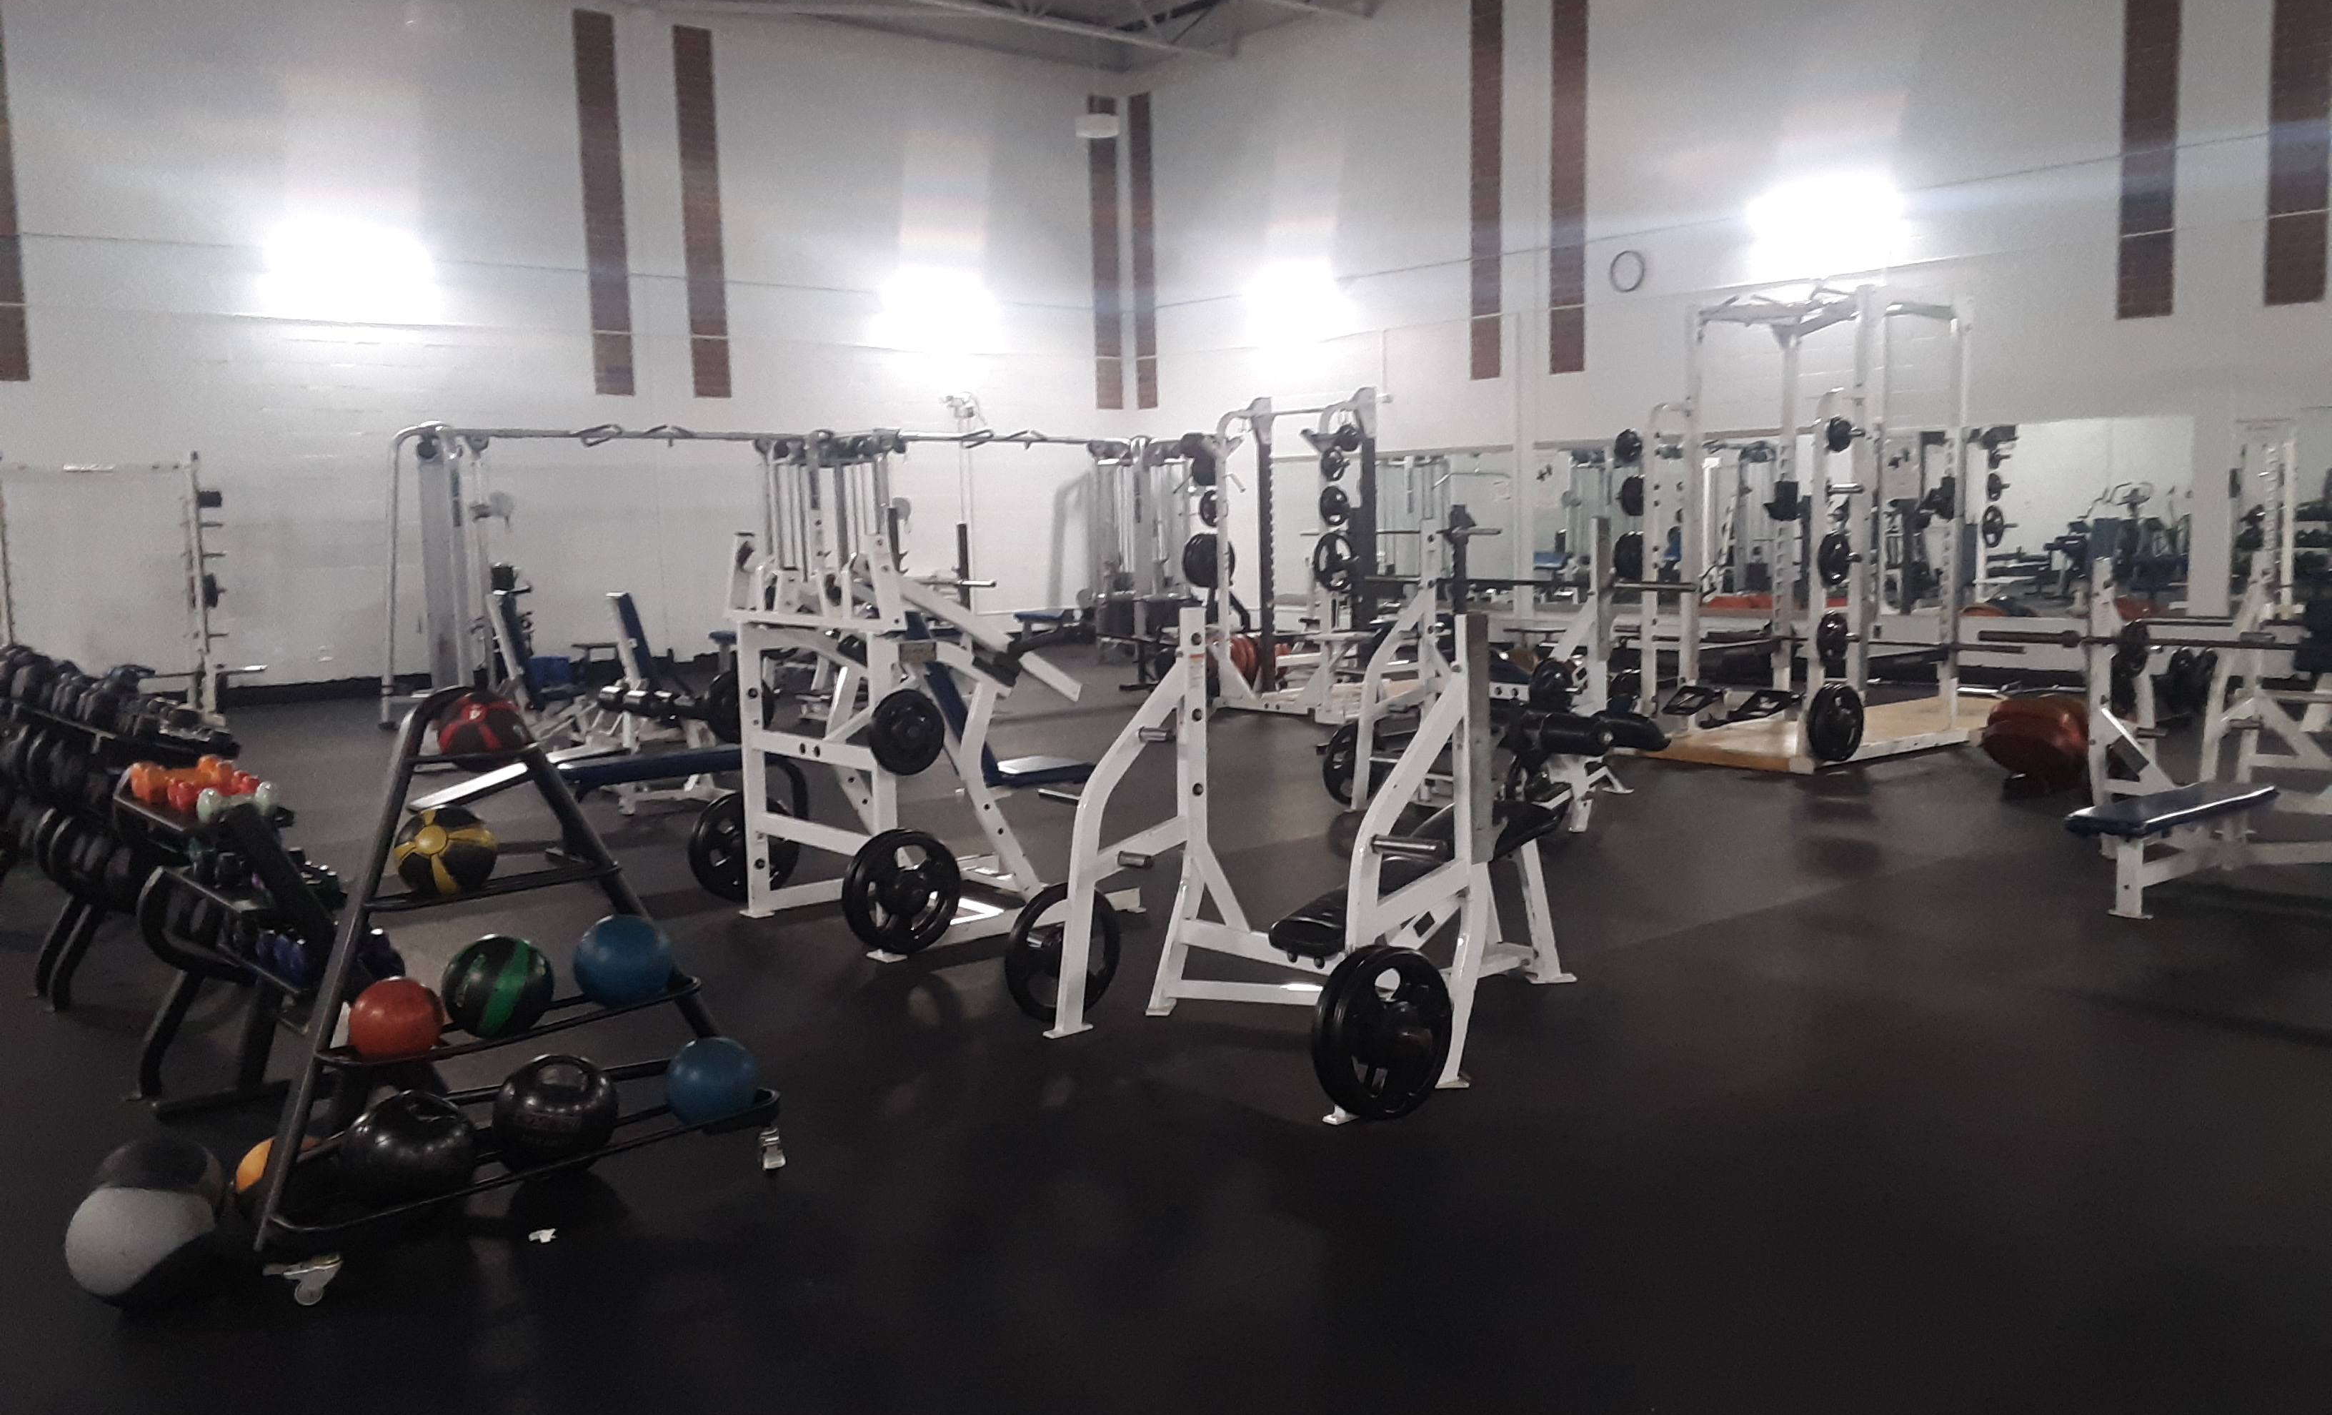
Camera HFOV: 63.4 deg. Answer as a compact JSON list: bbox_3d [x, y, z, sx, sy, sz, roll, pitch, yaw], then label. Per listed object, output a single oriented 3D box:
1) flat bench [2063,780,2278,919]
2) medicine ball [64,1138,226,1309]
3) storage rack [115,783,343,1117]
[{"bbox_3d":[3.776,0.531,7.076,1.220,0.375,0.320,-6,8,-41],"label":"flat bench"},{"bbox_3d":[-2.067,1.038,3.823,0.315,0.315,0.315,-6,8,-41],"label":"medicine ball"},{"bbox_3d":[-2.722,0.626,5.478,0.600,0.830,0.880,-6,8,-41],"label":"storage rack"}]

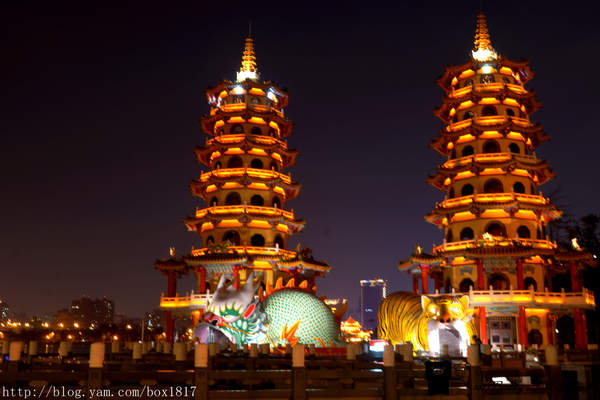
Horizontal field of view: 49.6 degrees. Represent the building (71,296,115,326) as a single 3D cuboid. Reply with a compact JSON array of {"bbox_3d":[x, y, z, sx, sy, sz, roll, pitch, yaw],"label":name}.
[{"bbox_3d":[-174.610,100.869,553.932,38.000,36.917,25.000,0,-12,0],"label":"building"}]

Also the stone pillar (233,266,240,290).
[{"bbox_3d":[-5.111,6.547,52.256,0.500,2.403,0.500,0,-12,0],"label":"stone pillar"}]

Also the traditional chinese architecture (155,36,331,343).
[{"bbox_3d":[-4.748,-1.328,60.186,13.600,29.918,13.600,-3,-13,16],"label":"traditional chinese architecture"}]

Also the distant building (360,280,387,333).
[{"bbox_3d":[73.767,111.338,656.799,26.000,63.835,26.000,-1,-12,7],"label":"distant building"}]

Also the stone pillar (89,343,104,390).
[{"bbox_3d":[-3.589,2.979,11.589,0.260,0.838,0.260,0,-12,0],"label":"stone pillar"}]

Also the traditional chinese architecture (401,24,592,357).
[{"bbox_3d":[16.236,-2.163,55.693,14.300,29.977,14.300,-3,-13,16],"label":"traditional chinese architecture"}]

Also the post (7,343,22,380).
[{"bbox_3d":[-6.706,3.817,15.394,0.260,0.886,0.260,0,-12,0],"label":"post"}]

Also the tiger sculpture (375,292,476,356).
[{"bbox_3d":[8.804,8.926,45.958,4.300,4.300,7.400,2,-12,-5],"label":"tiger sculpture"}]

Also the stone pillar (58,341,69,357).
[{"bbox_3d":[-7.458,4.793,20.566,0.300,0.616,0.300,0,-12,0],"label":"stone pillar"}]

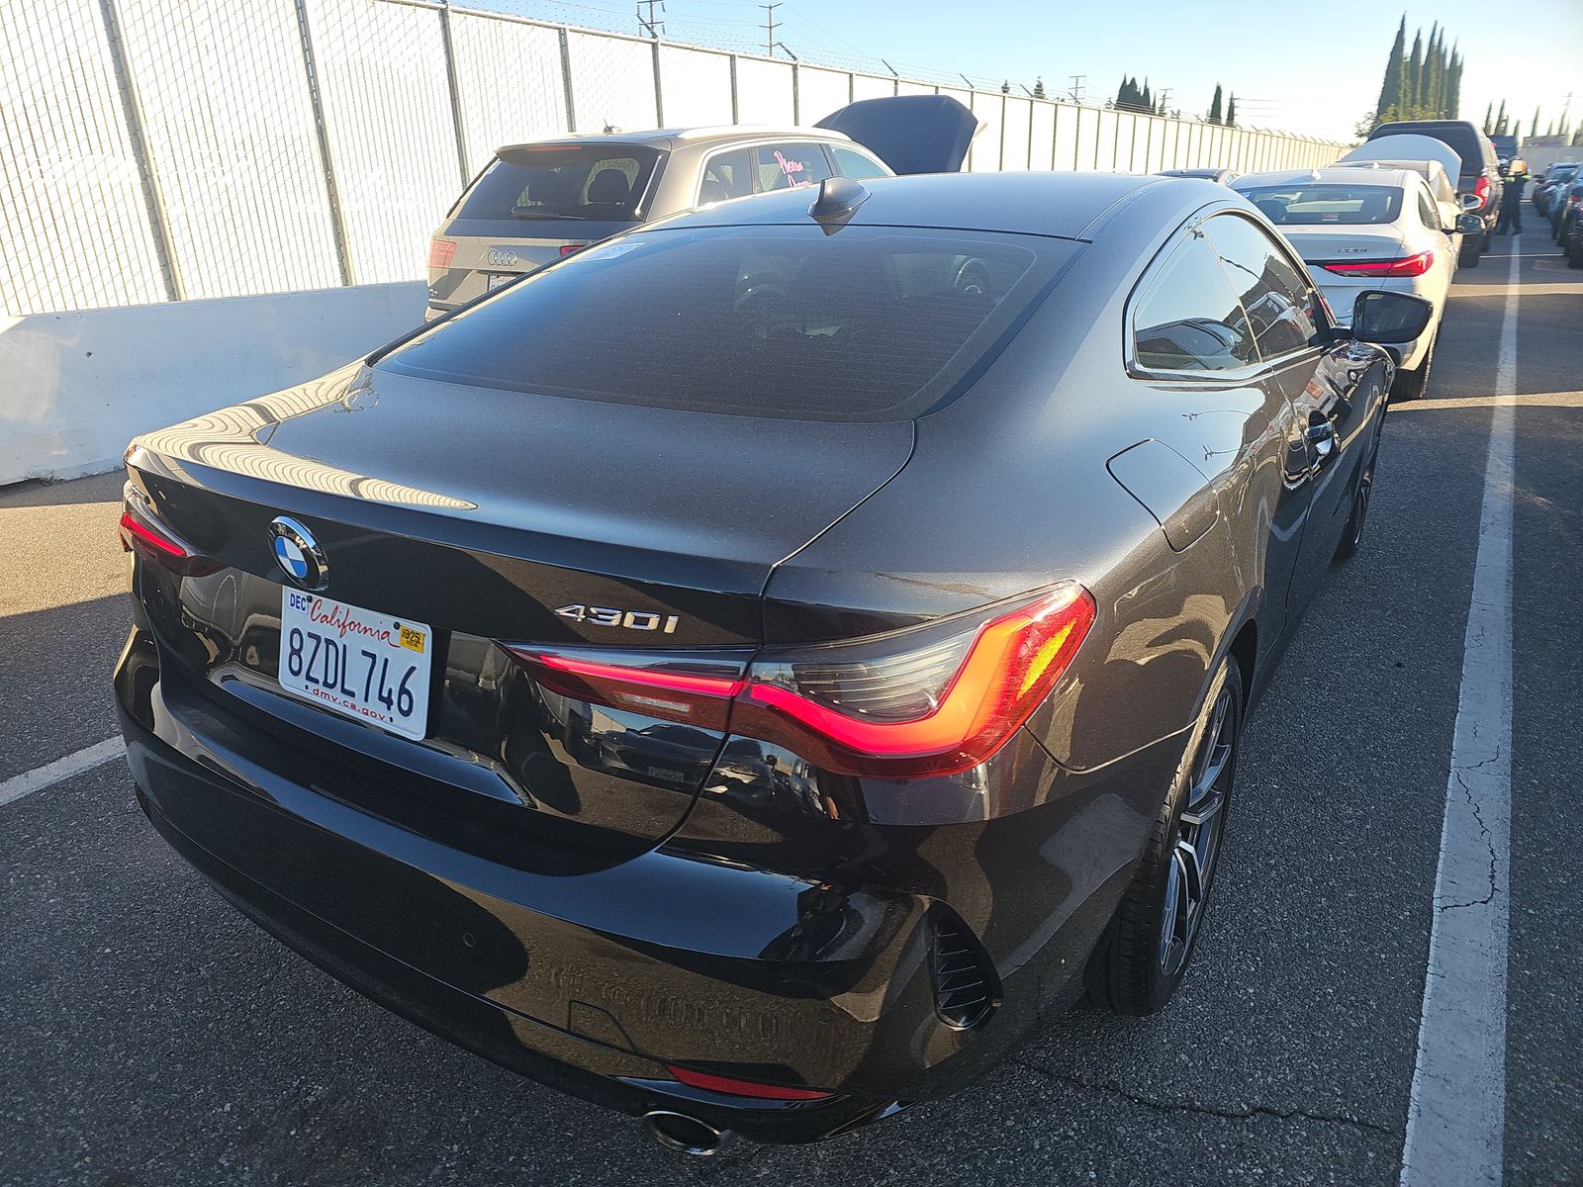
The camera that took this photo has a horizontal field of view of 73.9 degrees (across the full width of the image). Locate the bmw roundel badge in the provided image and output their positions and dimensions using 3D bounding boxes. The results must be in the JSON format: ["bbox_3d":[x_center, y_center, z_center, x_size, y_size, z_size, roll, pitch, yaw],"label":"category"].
[{"bbox_3d":[-0.593,-0.049,1.270,0.095,0.095,0.013,12,35,31],"label":"bmw roundel badge"}]

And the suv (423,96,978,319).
[{"bbox_3d":[-0.311,-2.559,7.927,1.980,1.880,5.050,12,24,31],"label":"suv"}]

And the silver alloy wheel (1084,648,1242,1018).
[{"bbox_3d":[0.639,0.403,1.936,0.235,0.655,0.655,11,24,31],"label":"silver alloy wheel"}]

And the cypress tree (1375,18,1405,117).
[{"bbox_3d":[46.233,-37.261,81.058,1.900,12.900,1.900,11,24,31],"label":"cypress tree"}]

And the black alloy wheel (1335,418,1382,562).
[{"bbox_3d":[2.154,-0.484,4.161,0.235,0.655,0.655,11,24,31],"label":"black alloy wheel"}]

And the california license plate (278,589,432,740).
[{"bbox_3d":[-0.568,0.083,1.354,0.305,0.152,0.012,12,11,31],"label":"california license plate"}]

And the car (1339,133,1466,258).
[{"bbox_3d":[7.471,-4.731,13.415,1.850,1.780,4.650,11,24,31],"label":"car"}]

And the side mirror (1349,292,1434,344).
[{"bbox_3d":[1.726,-0.794,3.035,0.215,0.150,0.130,12,24,31],"label":"side mirror"}]

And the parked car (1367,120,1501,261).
[{"bbox_3d":[10.552,-6.598,17.504,2.000,1.950,5.700,12,24,31],"label":"parked car"}]

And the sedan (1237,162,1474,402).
[{"bbox_3d":[4.248,-2.565,8.418,1.830,1.430,4.620,11,24,31],"label":"sedan"}]

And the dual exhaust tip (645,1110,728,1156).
[{"bbox_3d":[-0.109,0.605,1.212,0.100,0.085,0.100,12,24,31],"label":"dual exhaust tip"}]

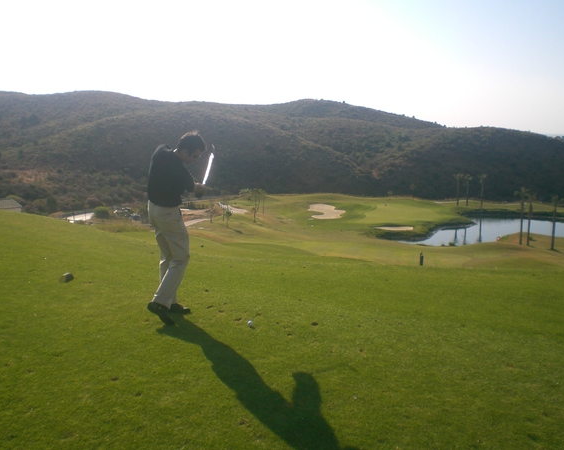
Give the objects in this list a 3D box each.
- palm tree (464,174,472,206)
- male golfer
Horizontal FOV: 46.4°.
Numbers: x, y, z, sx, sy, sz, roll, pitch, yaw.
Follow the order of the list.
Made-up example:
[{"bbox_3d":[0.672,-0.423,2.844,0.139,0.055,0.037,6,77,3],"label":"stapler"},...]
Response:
[{"bbox_3d":[43.036,-7.961,152.000,1.850,7.400,1.850,0,8,0],"label":"palm tree"},{"bbox_3d":[-0.953,0.004,5.950,0.560,1.690,0.550,-5,9,-32],"label":"male golfer"}]

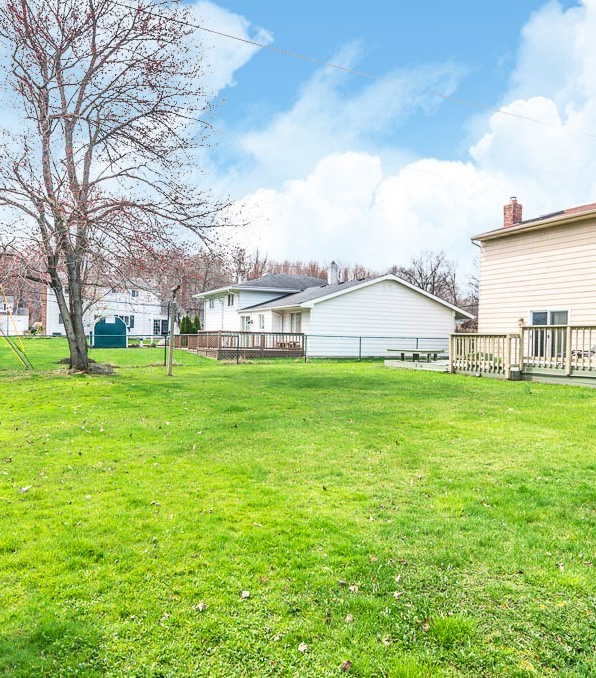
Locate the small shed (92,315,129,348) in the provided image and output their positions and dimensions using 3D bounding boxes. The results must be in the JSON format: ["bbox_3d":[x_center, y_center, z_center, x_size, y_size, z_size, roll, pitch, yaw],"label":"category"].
[{"bbox_3d":[-15.708,-0.576,42.396,2.670,2.550,2.900,0,1,-28],"label":"small shed"}]

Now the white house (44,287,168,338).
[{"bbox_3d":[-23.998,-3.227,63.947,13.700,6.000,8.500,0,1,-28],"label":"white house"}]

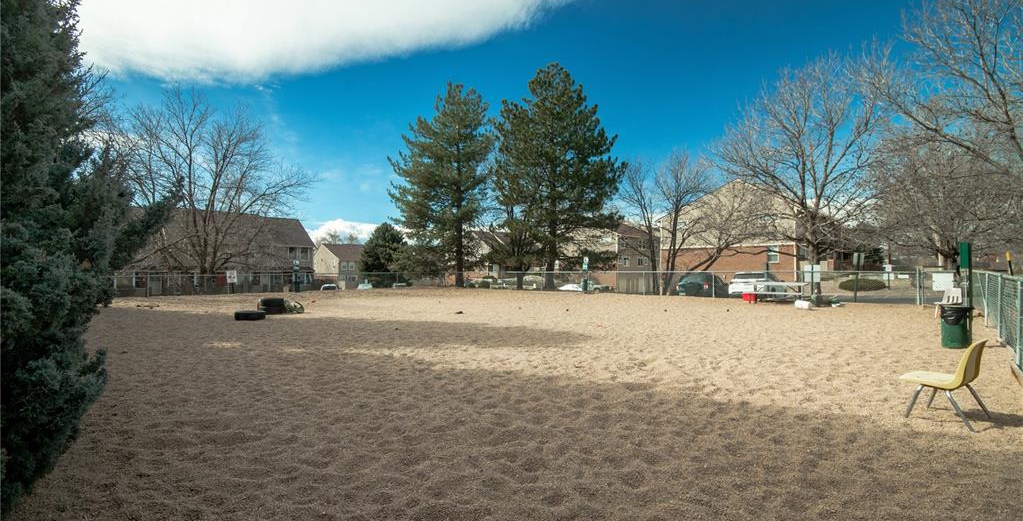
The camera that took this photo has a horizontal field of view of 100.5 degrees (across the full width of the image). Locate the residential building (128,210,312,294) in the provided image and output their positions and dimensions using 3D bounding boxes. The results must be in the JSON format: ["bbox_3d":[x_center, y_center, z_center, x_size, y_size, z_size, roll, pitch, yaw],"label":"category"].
[{"bbox_3d":[-30.300,-0.600,43.800,11.000,8.200,16.500,0,0,44],"label":"residential building"}]

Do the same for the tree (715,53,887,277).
[{"bbox_3d":[9.950,-2.800,14.900,5.800,8.800,5.800,0,0,0],"label":"tree"}]

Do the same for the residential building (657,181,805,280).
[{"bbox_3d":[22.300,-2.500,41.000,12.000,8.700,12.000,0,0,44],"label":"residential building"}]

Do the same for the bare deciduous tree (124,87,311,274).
[{"bbox_3d":[-20.100,-4.700,29.000,11.500,14.200,11.000,0,0,0],"label":"bare deciduous tree"}]

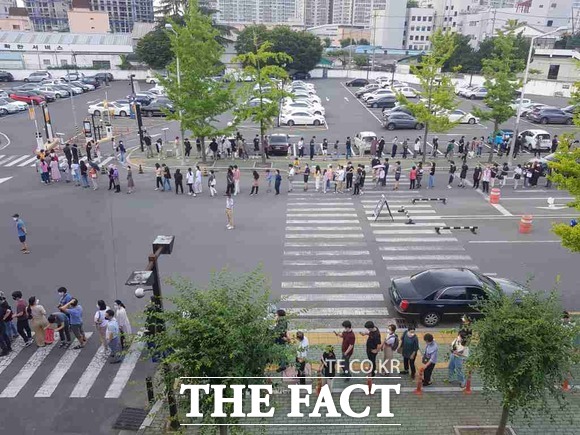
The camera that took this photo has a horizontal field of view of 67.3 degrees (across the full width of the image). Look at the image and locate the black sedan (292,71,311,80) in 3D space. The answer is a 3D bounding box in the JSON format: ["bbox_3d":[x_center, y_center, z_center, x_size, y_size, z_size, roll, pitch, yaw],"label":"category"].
[{"bbox_3d":[2.281,-30.271,93.500,4.500,1.620,1.830,0,22,0],"label":"black sedan"}]

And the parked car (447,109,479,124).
[{"bbox_3d":[18.359,-11.134,47.966,4.600,1.450,1.800,0,22,1],"label":"parked car"}]

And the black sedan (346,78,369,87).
[{"bbox_3d":[13.255,-26.797,86.555,4.400,1.460,1.790,1,22,0],"label":"black sedan"}]

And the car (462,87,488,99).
[{"bbox_3d":[29.625,-19.407,68.052,4.500,1.550,1.820,1,22,0],"label":"car"}]

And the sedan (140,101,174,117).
[{"bbox_3d":[-14.851,-12.644,50.846,4.750,1.500,1.840,0,22,1],"label":"sedan"}]

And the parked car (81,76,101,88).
[{"bbox_3d":[-33.278,-22.059,71.500,4.500,1.480,1.800,0,22,0],"label":"parked car"}]

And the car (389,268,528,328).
[{"bbox_3d":[5.857,2.545,14.551,4.980,1.480,1.860,0,22,1],"label":"car"}]

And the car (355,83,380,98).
[{"bbox_3d":[12.794,-19.526,68.302,4.650,1.460,1.820,0,22,1],"label":"car"}]

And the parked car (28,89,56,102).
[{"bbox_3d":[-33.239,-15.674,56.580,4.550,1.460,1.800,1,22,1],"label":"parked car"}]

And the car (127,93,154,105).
[{"bbox_3d":[-18.442,-14.728,54.800,4.300,1.500,1.780,0,22,0],"label":"car"}]

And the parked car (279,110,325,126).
[{"bbox_3d":[1.374,-10.736,46.761,4.650,1.450,1.800,1,22,0],"label":"parked car"}]

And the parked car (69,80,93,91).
[{"bbox_3d":[-33.202,-20.753,68.800,4.550,1.460,1.800,0,22,0],"label":"parked car"}]

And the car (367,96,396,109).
[{"bbox_3d":[12.651,-15.718,59.055,4.350,1.460,1.790,1,22,0],"label":"car"}]

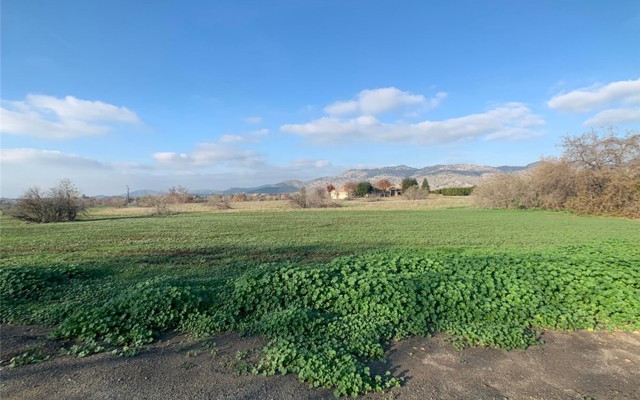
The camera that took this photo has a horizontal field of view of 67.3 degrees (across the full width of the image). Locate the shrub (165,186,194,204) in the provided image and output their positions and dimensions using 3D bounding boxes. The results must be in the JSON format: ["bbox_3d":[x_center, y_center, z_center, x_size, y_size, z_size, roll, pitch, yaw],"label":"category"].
[{"bbox_3d":[-19.291,-0.618,66.000,4.100,2.500,3.600,0,1,0],"label":"shrub"}]

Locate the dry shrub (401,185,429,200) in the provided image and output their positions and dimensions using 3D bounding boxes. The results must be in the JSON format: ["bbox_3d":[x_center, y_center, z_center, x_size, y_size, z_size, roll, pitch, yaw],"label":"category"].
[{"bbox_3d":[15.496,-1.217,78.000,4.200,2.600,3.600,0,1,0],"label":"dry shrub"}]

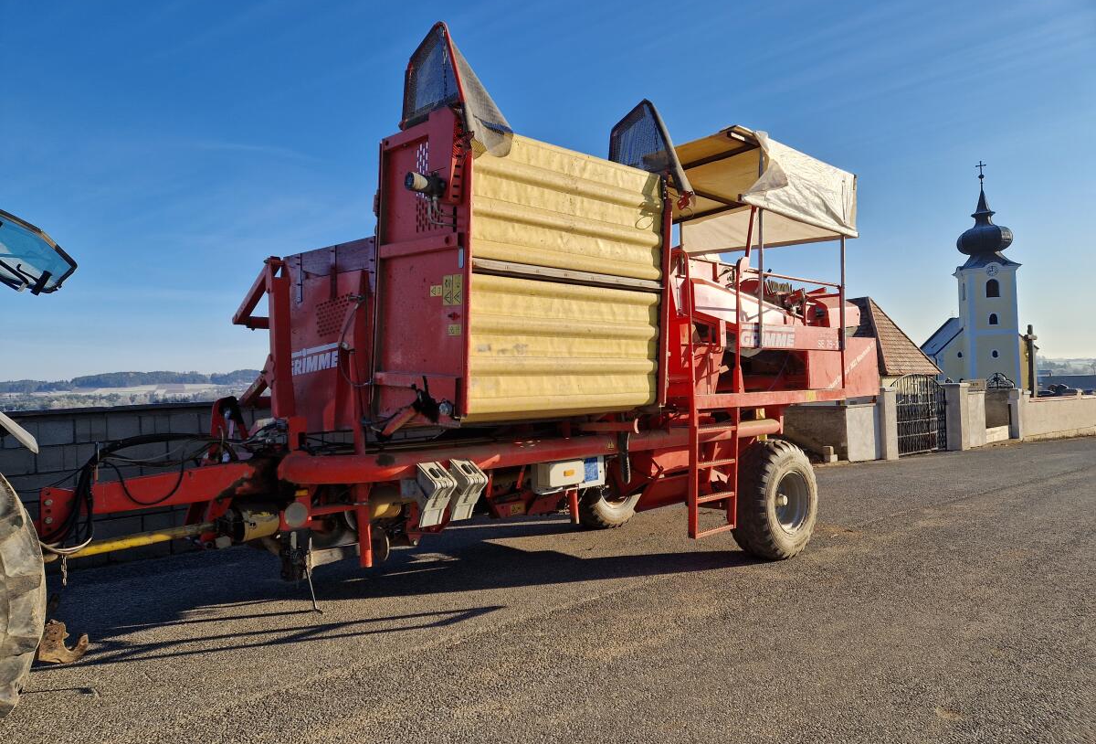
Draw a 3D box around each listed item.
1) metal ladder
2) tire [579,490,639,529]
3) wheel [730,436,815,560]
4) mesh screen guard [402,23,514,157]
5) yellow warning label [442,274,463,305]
[{"bbox_3d":[1.279,0.231,5.756,0.749,2.115,0.142,0,0,-44],"label":"metal ladder"},{"bbox_3d":[0.682,1.187,8.185,1.067,1.067,0.385,0,0,-44],"label":"tire"},{"bbox_3d":[2.090,1.170,6.736,1.067,1.067,0.385,0,0,-44],"label":"wheel"},{"bbox_3d":[-0.492,-1.633,4.367,0.405,0.810,0.729,0,0,-44],"label":"mesh screen guard"},{"bbox_3d":[-0.541,-0.464,4.129,0.005,0.175,0.175,0,4,-44],"label":"yellow warning label"}]

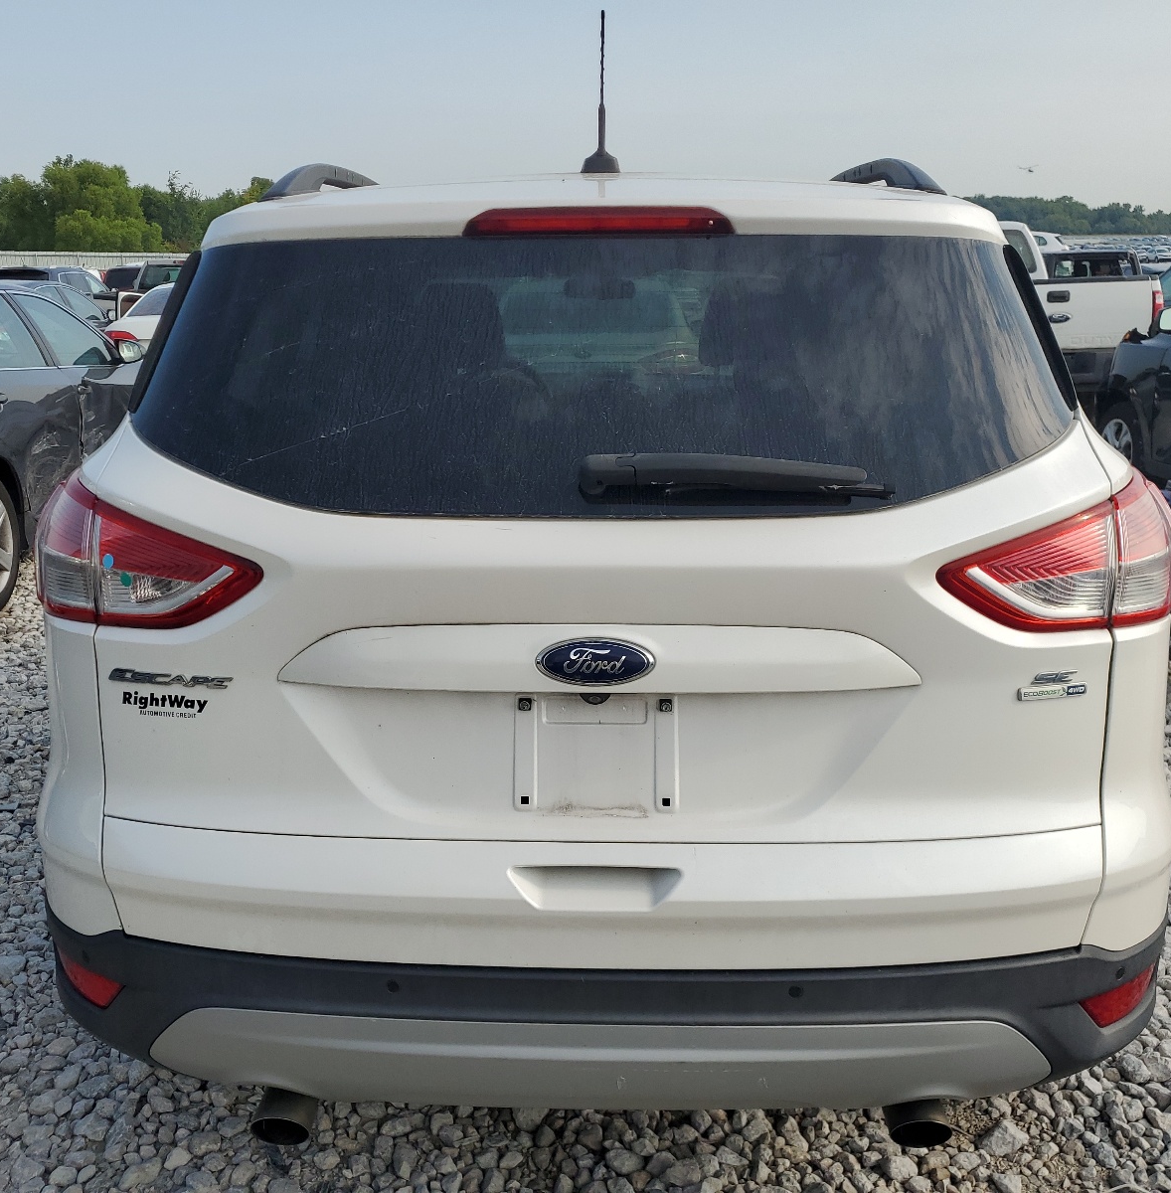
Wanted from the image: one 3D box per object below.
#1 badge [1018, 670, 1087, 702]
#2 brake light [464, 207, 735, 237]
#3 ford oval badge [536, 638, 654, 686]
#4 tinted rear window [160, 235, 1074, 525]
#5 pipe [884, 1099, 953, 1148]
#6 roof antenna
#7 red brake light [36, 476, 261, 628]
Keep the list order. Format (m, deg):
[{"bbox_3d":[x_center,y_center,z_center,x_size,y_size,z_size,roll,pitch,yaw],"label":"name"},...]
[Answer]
[{"bbox_3d":[0.607,0.120,1.548,0.100,0.042,0.009,-4,4,-11],"label":"badge"},{"bbox_3d":[0.018,-0.506,1.614,0.370,0.045,0.045,0,1,2],"label":"brake light"},{"bbox_3d":[0.013,0.081,1.476,0.147,0.061,0.014,0,6,2],"label":"ford oval badge"},{"bbox_3d":[0.017,-0.285,1.625,1.290,0.410,0.110,0,-14,2],"label":"tinted rear window"},{"bbox_3d":[0.460,0.697,1.680,0.087,0.085,0.150,0,24,2],"label":"pipe"},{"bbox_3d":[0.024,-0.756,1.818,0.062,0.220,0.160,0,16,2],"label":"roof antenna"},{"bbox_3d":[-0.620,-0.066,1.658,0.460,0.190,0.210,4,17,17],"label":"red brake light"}]

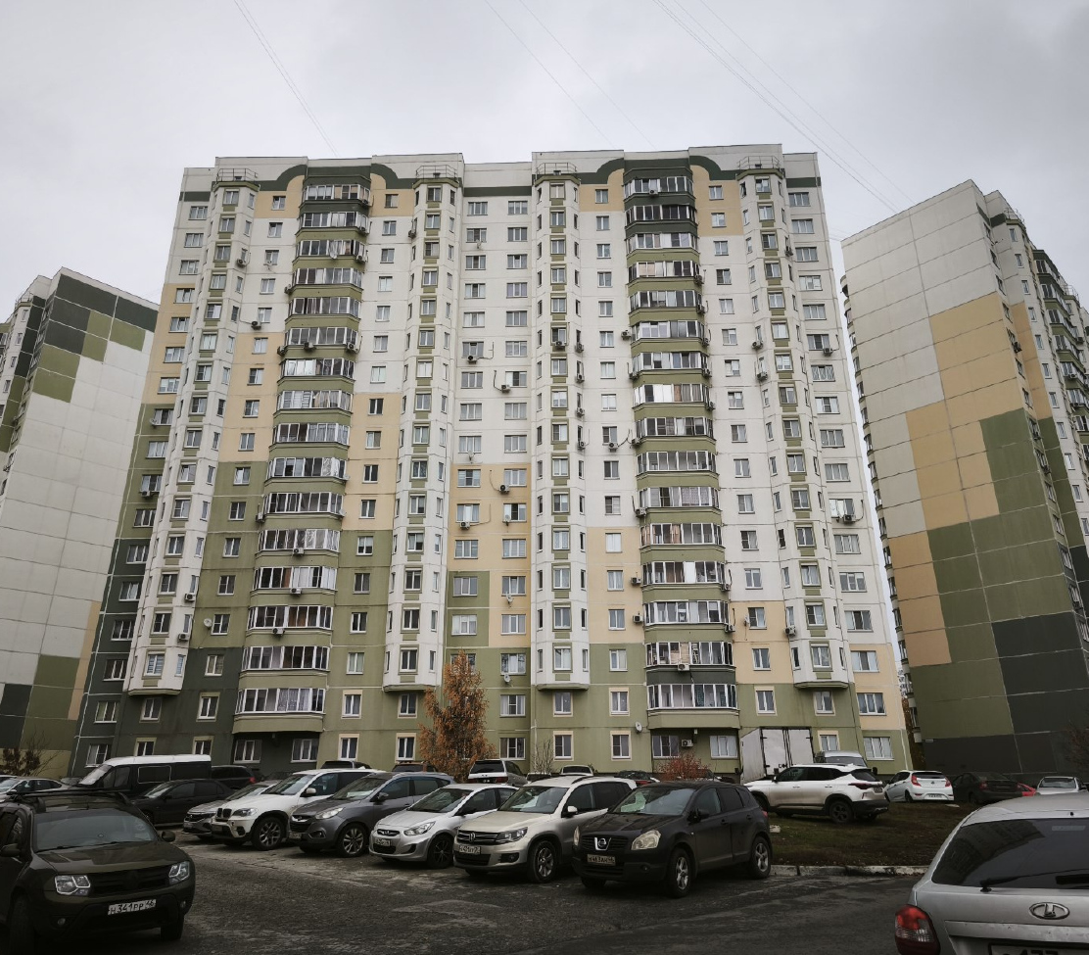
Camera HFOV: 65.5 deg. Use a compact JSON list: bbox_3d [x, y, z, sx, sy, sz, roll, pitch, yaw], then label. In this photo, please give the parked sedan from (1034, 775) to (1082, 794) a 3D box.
[{"bbox_3d":[22.864,13.915,37.326,1.730,1.460,4.400,-14,-23,35],"label":"parked sedan"}]

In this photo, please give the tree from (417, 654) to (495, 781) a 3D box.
[{"bbox_3d":[-5.070,14.138,48.682,4.384,7.893,4.384,0,-21,0],"label":"tree"}]

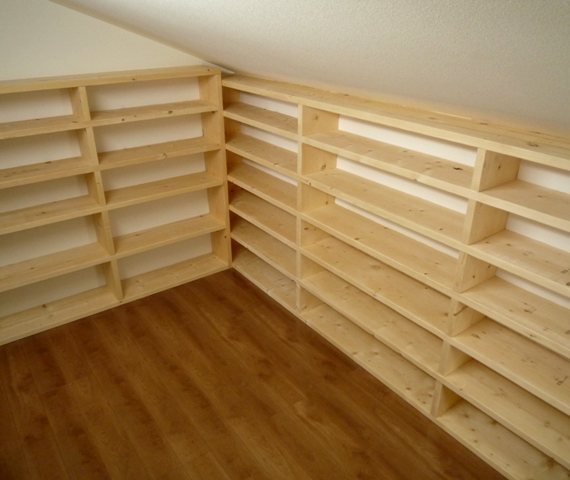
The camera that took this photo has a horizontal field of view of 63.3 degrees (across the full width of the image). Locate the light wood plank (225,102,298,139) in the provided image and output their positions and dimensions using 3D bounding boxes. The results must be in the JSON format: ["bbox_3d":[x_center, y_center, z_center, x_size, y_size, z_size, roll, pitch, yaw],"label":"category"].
[{"bbox_3d":[-0.128,-0.834,3.212,0.284,0.039,1.094,-18,31,-32],"label":"light wood plank"}]

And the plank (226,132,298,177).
[{"bbox_3d":[-0.127,-0.618,3.318,0.284,0.039,1.094,-18,31,-32],"label":"plank"}]

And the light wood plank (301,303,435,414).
[{"bbox_3d":[0.552,0.704,2.930,0.284,0.039,1.121,-18,31,-32],"label":"light wood plank"}]

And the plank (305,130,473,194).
[{"bbox_3d":[0.547,-0.424,2.374,0.284,0.039,1.121,-18,31,-32],"label":"plank"}]

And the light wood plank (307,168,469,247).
[{"bbox_3d":[0.548,-0.208,2.481,0.284,0.039,1.121,-18,31,-32],"label":"light wood plank"}]

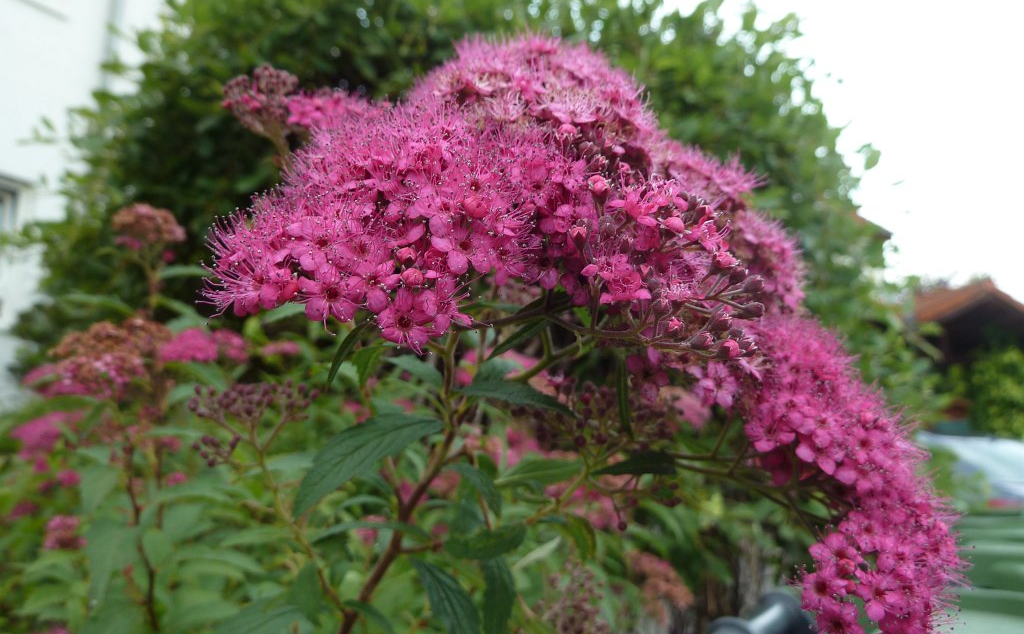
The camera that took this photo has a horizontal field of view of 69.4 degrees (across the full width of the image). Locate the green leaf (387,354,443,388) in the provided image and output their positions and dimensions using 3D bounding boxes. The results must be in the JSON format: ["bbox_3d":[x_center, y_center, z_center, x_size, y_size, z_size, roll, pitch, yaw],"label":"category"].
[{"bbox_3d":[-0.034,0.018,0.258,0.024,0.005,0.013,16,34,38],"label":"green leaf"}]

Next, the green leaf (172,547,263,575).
[{"bbox_3d":[-0.172,0.142,0.430,0.061,0.008,0.017,-2,16,19],"label":"green leaf"}]

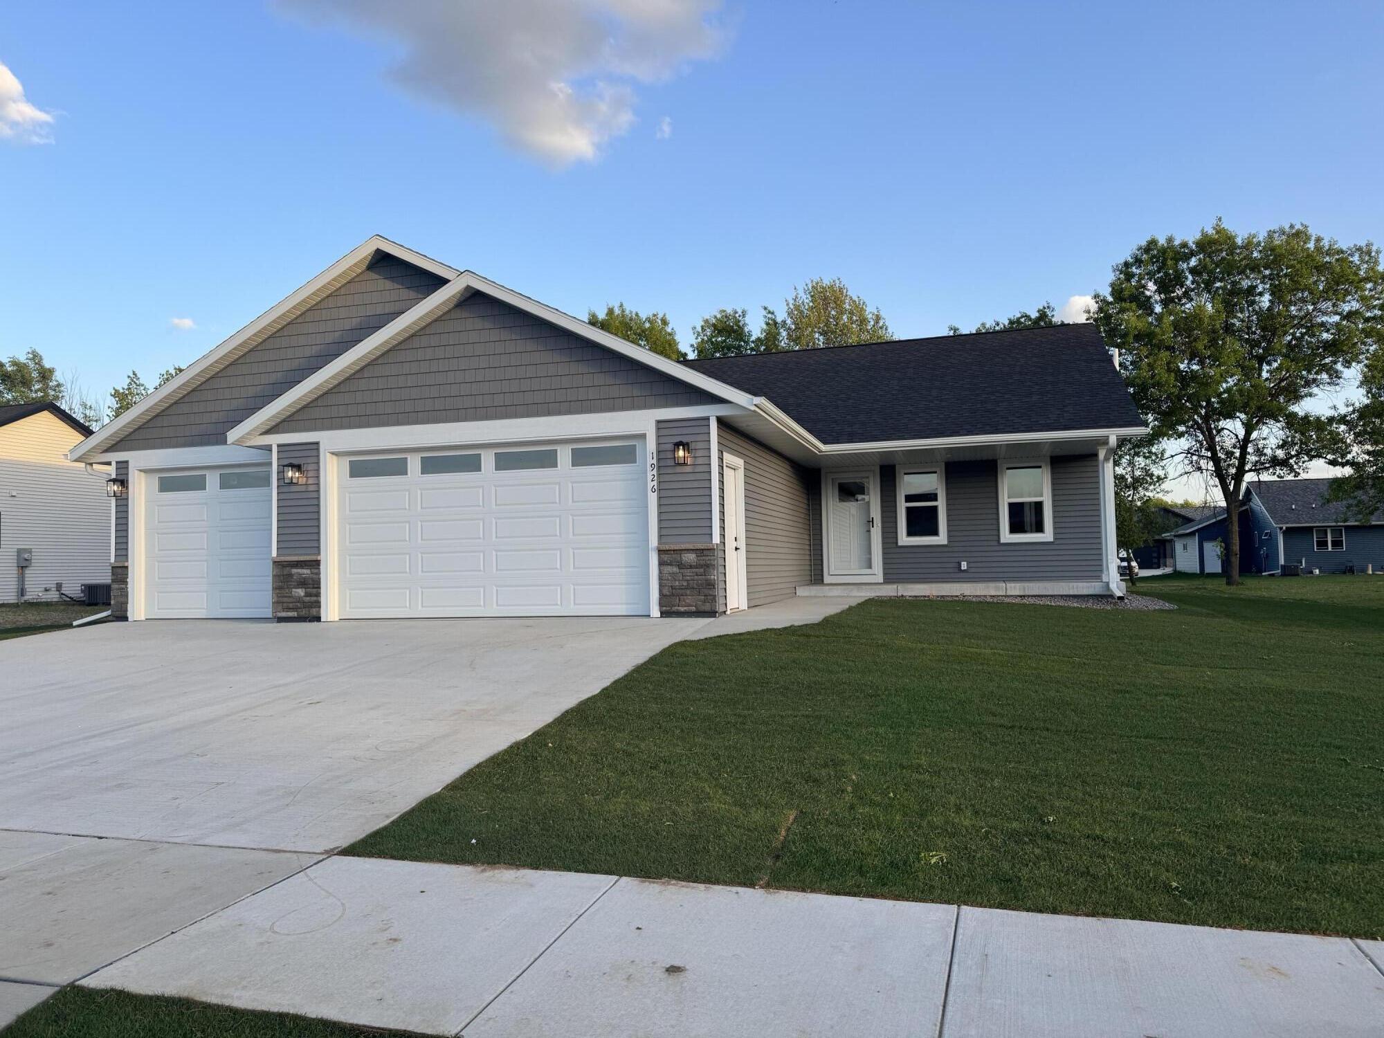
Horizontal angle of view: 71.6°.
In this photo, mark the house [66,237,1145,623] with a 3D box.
[{"bbox_3d":[0.358,-1.308,21.184,16.740,5.880,17.880,-2,-2,16],"label":"house"}]

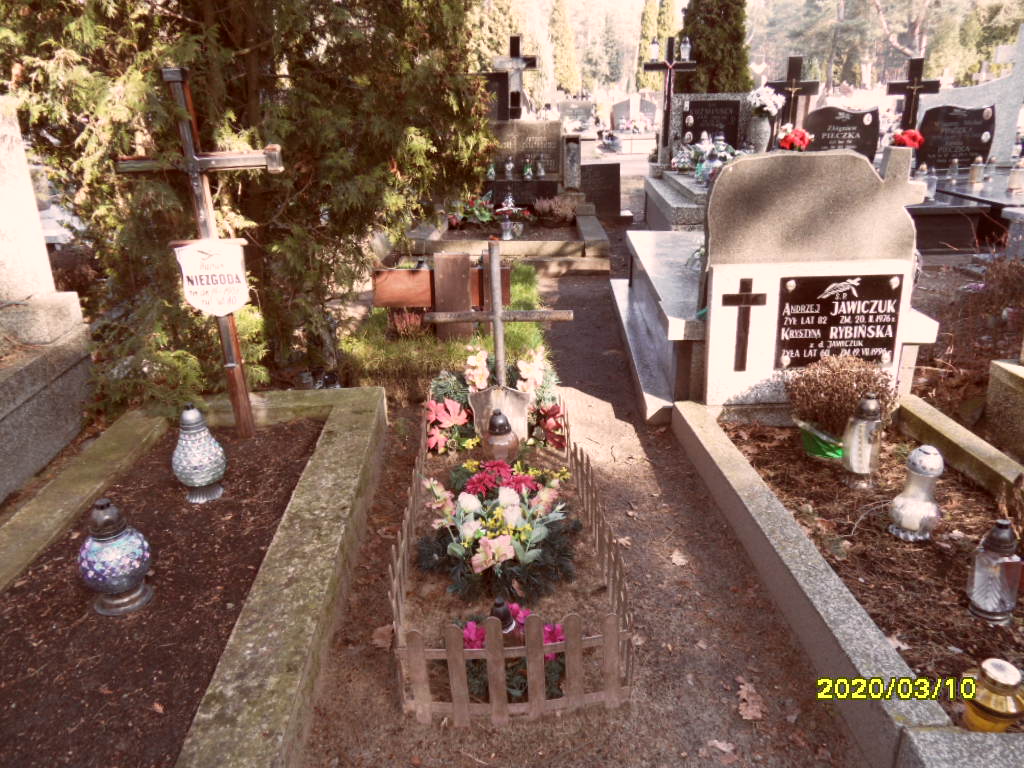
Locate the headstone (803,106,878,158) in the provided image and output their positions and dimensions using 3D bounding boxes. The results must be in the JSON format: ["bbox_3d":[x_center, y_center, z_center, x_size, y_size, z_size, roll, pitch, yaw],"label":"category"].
[{"bbox_3d":[3.621,-2.715,7.735,0.800,0.620,0.100,-1,22,-2],"label":"headstone"}]

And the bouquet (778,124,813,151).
[{"bbox_3d":[2.995,-2.604,7.500,0.340,0.280,0.290,1,22,2],"label":"bouquet"}]

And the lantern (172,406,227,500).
[{"bbox_3d":[-0.978,0.207,2.192,0.165,0.315,0.165,-1,22,-2],"label":"lantern"}]

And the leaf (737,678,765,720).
[{"bbox_3d":[0.551,0.726,1.637,0.066,0.017,0.118,0,22,0],"label":"leaf"}]

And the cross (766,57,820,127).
[{"bbox_3d":[3.065,-2.974,7.705,0.560,1.050,0.120,-1,22,-2],"label":"cross"}]

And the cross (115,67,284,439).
[{"bbox_3d":[-1.108,-0.430,2.673,0.590,1.380,0.100,-2,22,-3],"label":"cross"}]

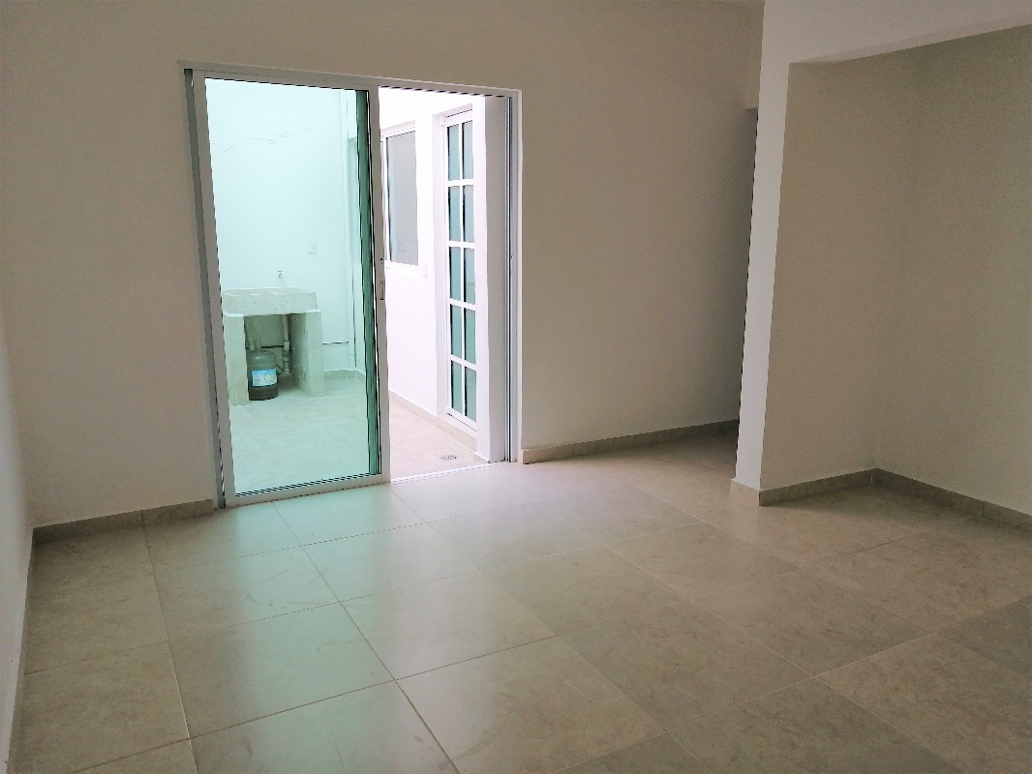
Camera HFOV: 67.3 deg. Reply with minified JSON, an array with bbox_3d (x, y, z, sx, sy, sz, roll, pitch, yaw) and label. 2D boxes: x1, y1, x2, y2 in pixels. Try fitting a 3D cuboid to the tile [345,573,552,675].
[{"bbox_3d":[-0.261,0.852,2.837,0.600,0.012,0.600,-6,13,-28],"label":"tile"}]

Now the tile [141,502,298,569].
[{"bbox_3d":[-1.358,0.694,3.593,0.600,0.012,0.600,-6,13,-28],"label":"tile"}]

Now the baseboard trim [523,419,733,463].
[{"bbox_3d":[0.829,0.354,5.135,1.788,0.082,0.015,-6,13,-28],"label":"baseboard trim"}]

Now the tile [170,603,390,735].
[{"bbox_3d":[-0.787,0.905,2.557,0.600,0.010,0.600,-6,13,-28],"label":"tile"}]

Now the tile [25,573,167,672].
[{"bbox_3d":[-1.531,0.844,2.829,0.444,0.010,0.600,-6,13,-28],"label":"tile"}]

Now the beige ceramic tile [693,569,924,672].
[{"bbox_3d":[1.080,0.851,2.877,0.600,0.012,0.600,-6,13,-28],"label":"beige ceramic tile"}]

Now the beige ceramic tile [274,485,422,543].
[{"bbox_3d":[-0.830,0.640,3.872,0.600,0.012,0.600,-6,13,-28],"label":"beige ceramic tile"}]

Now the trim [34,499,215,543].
[{"bbox_3d":[-1.847,0.629,3.692,0.777,0.072,0.015,-6,13,-28],"label":"trim"}]

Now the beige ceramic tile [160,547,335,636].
[{"bbox_3d":[-1.072,0.798,3.074,0.600,0.010,0.600,-6,13,-28],"label":"beige ceramic tile"}]

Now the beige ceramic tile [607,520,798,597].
[{"bbox_3d":[0.796,0.749,3.400,0.600,0.010,0.600,-6,13,-28],"label":"beige ceramic tile"}]

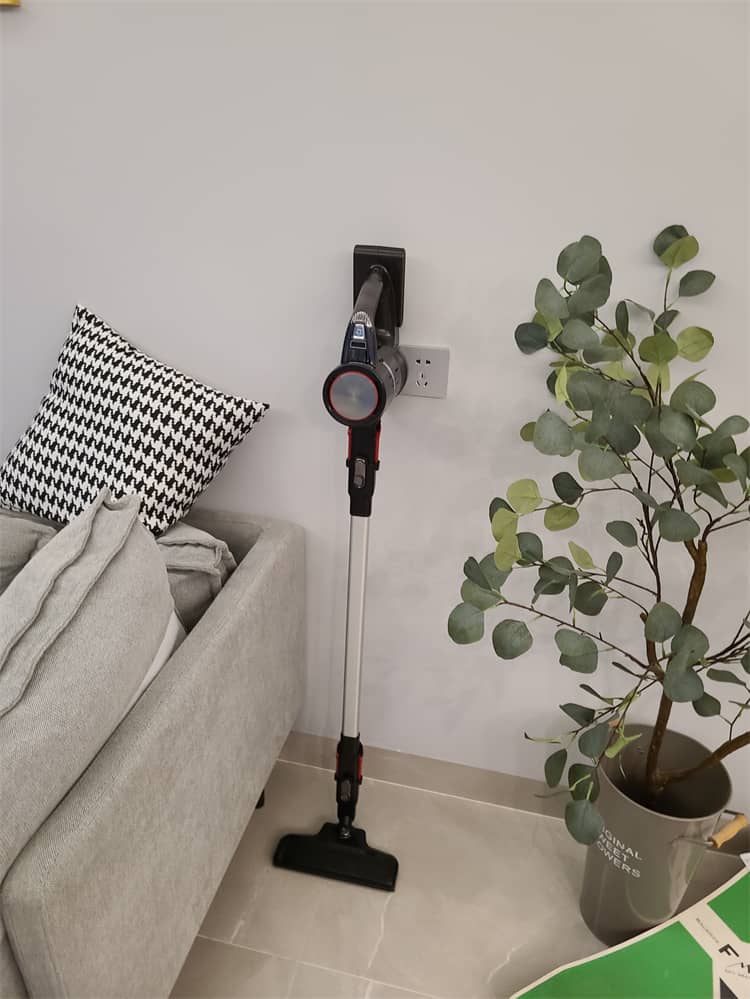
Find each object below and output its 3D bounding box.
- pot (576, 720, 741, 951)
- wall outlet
[{"bbox_3d":[0.482,0.628,1.357,0.210,0.385,0.220,1,28,0],"label":"pot"},{"bbox_3d":[0.082,-0.213,1.251,0.086,0.086,0.010,7,28,12],"label":"wall outlet"}]

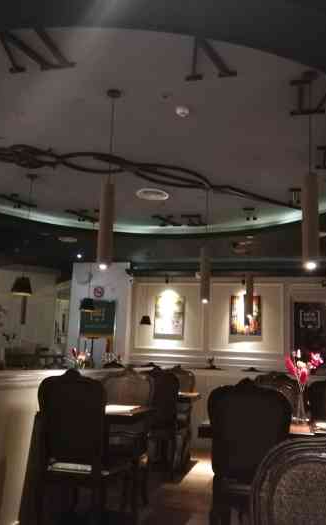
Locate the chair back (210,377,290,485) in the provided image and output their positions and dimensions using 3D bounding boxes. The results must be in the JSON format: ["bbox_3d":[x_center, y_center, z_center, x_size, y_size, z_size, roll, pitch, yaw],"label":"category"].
[{"bbox_3d":[0.524,1.020,3.170,0.490,0.640,0.150,0,-10,15],"label":"chair back"}]

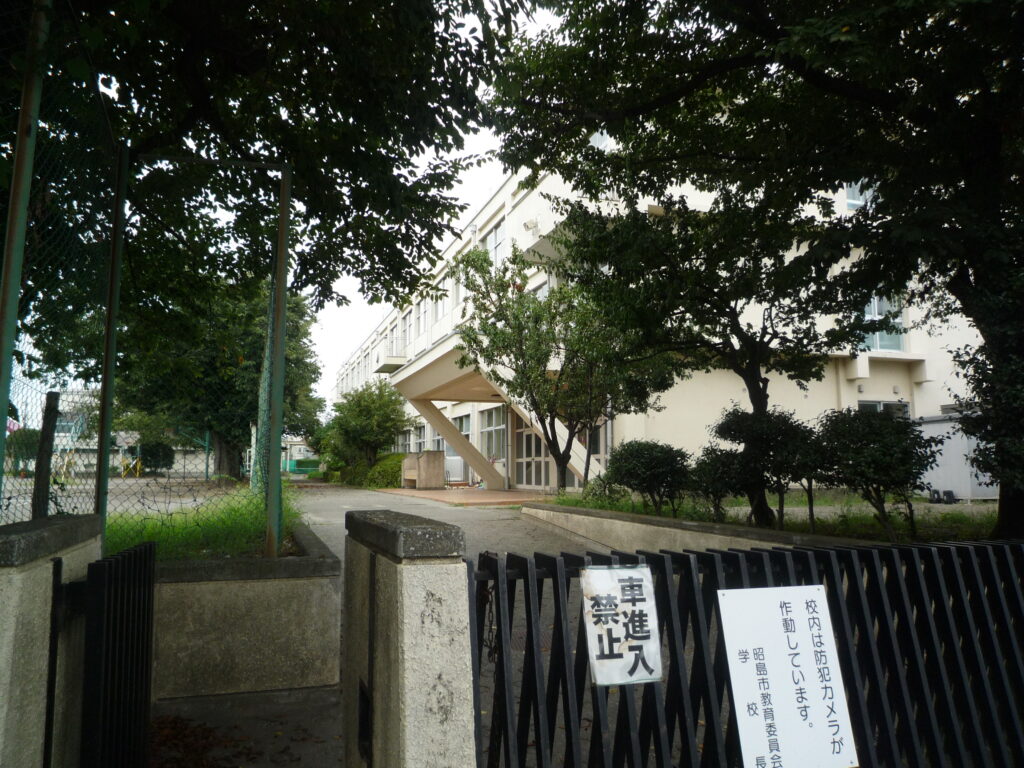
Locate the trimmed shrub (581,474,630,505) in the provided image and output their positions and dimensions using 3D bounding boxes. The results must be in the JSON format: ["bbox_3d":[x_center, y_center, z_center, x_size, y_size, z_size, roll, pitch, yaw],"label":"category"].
[{"bbox_3d":[1.896,2.129,15.038,1.000,0.620,0.950,-1,-7,7],"label":"trimmed shrub"}]

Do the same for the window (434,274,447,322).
[{"bbox_3d":[-3.753,-4.319,38.775,0.150,1.970,2.750,2,-7,-19],"label":"window"}]

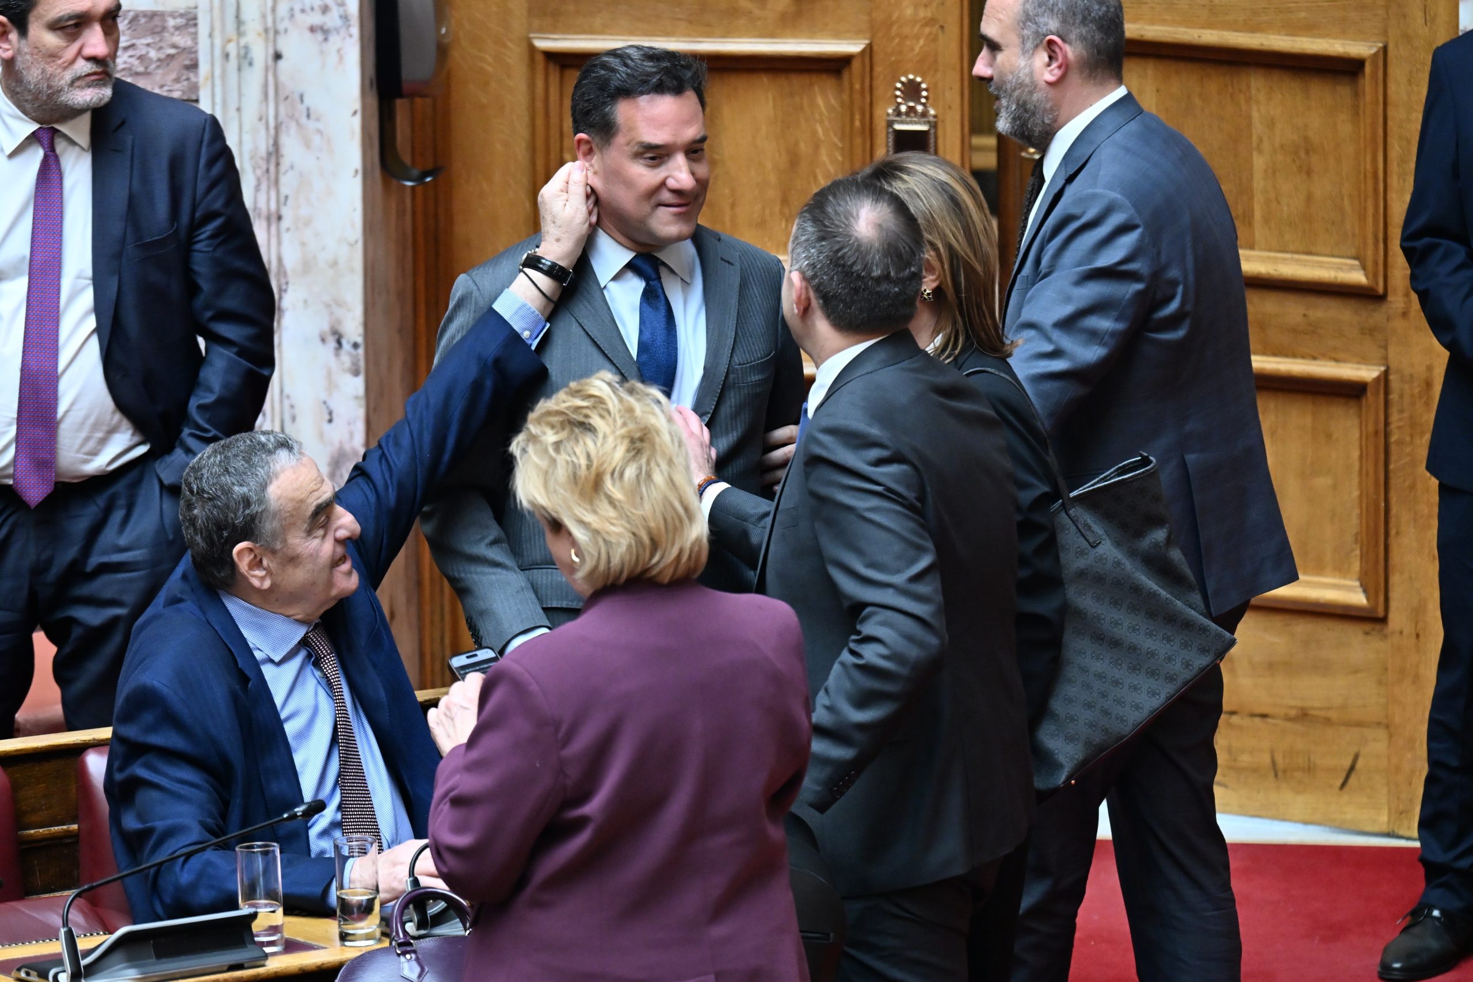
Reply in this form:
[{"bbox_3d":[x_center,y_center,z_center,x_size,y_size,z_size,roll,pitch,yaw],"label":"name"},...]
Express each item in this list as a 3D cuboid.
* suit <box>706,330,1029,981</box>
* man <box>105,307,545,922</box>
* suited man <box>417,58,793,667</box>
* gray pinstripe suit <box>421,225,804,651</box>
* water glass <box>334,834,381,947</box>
[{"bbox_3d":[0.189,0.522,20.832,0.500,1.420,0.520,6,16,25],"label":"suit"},{"bbox_3d":[-0.498,0.280,20.762,0.880,0.860,0.540,-13,19,-40],"label":"man"},{"bbox_3d":[-0.169,0.275,21.418,0.540,1.800,0.340,-7,15,-22],"label":"suited man"},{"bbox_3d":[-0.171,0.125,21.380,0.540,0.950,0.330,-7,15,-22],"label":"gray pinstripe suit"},{"bbox_3d":[-0.493,0.520,20.250,0.058,0.139,0.058,-3,12,0],"label":"water glass"}]

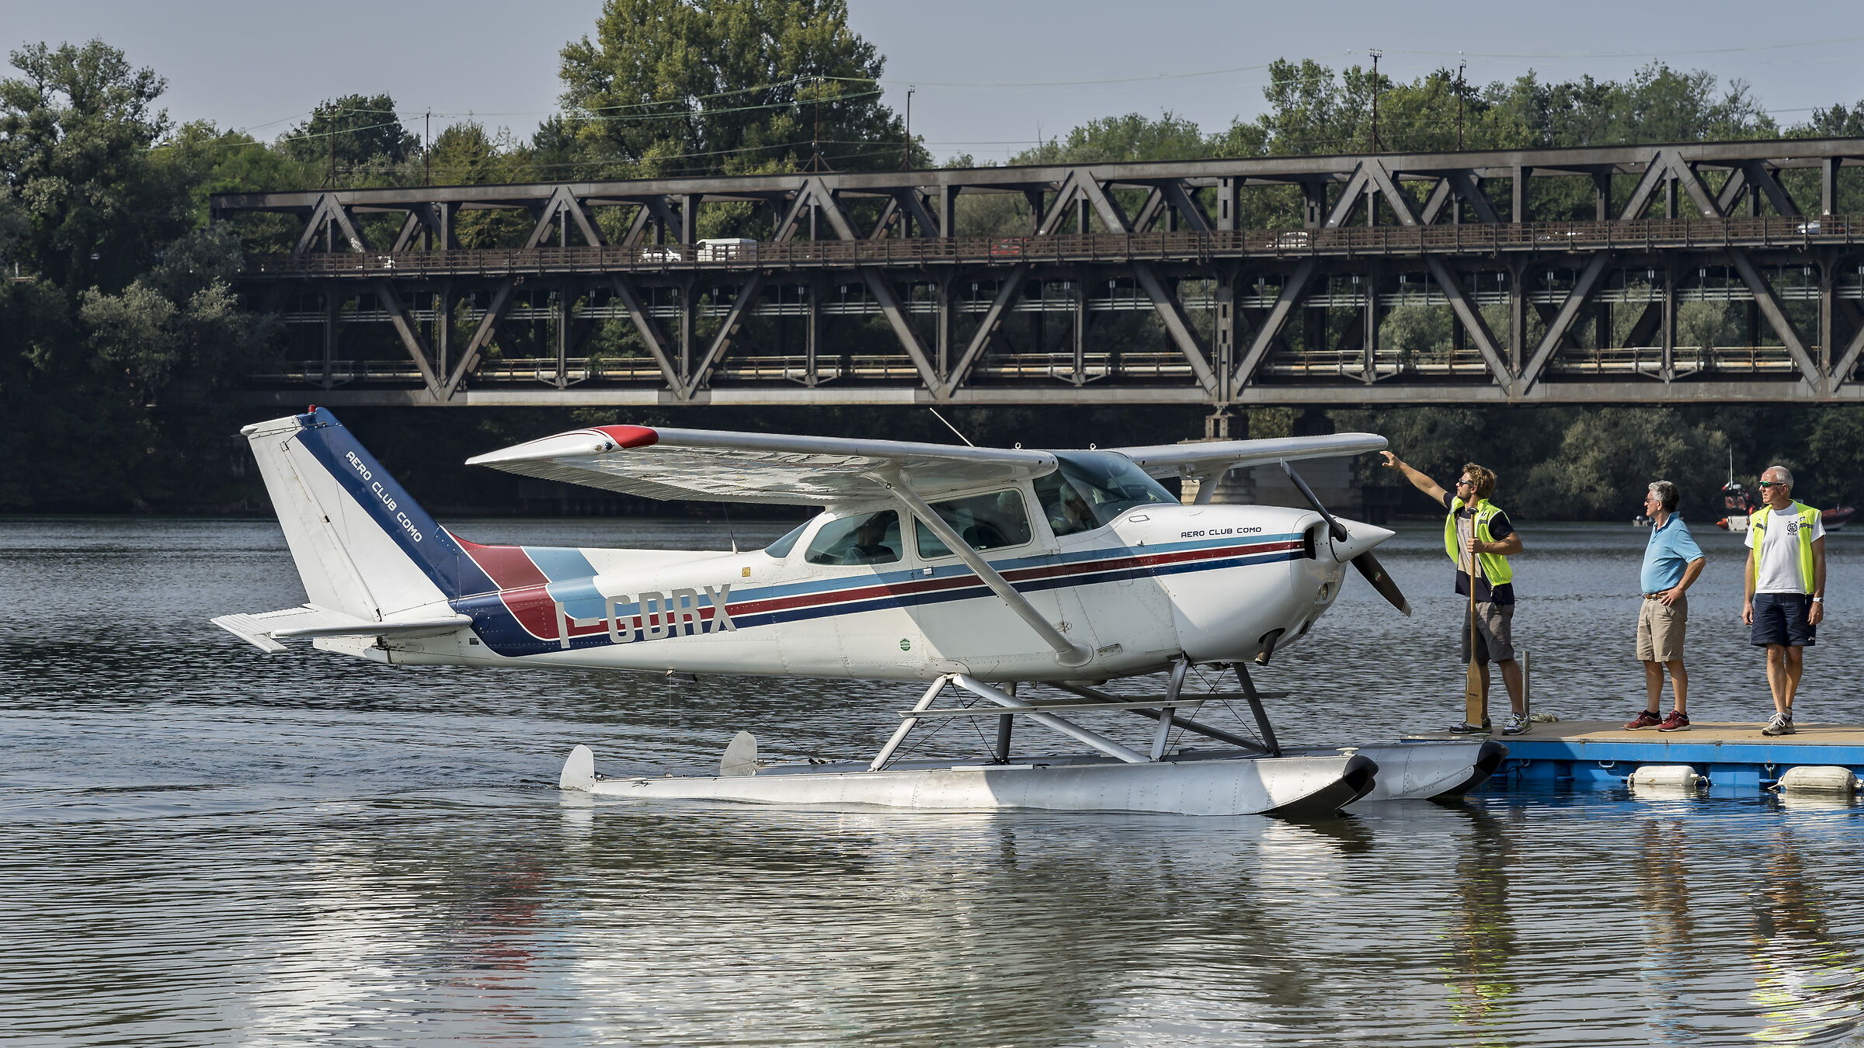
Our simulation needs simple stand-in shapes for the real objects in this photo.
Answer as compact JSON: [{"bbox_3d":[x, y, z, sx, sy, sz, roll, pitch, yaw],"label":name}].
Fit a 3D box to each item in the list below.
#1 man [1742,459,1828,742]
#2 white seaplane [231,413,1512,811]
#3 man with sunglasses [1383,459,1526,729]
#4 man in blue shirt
[{"bbox_3d":[5.595,0.502,35.700,0.550,1.790,0.350,0,0,18],"label":"man"},{"bbox_3d":[-0.772,0.510,34.600,8.400,3.250,11.000,-5,-2,27],"label":"white seaplane"},{"bbox_3d":[3.443,0.456,35.800,0.850,1.870,0.600,1,1,40],"label":"man with sunglasses"},{"bbox_3d":[4.924,0.546,36.400,0.400,1.690,0.520,0,1,-28],"label":"man in blue shirt"}]

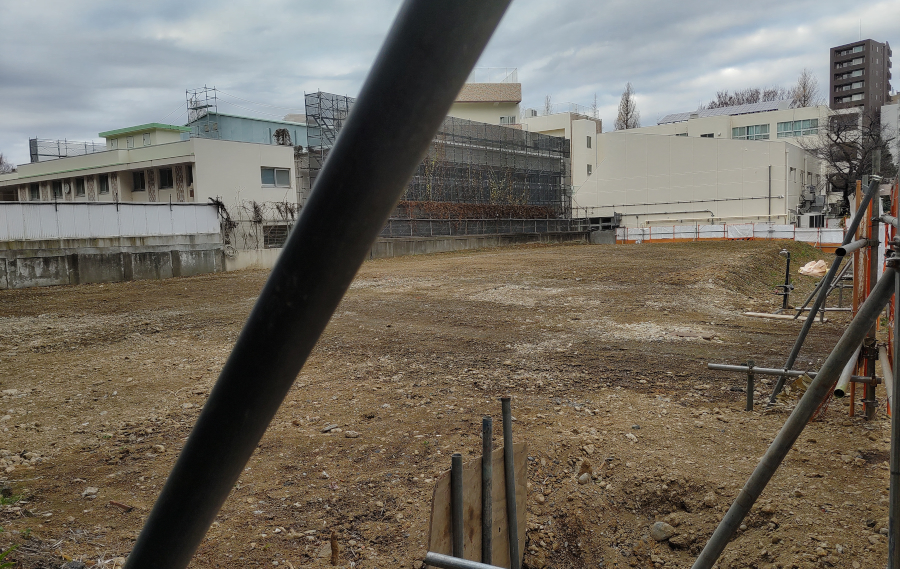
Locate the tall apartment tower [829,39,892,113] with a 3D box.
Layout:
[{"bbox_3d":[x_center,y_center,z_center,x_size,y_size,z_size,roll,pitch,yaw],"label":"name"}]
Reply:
[{"bbox_3d":[105.128,-40.012,173.737,10.000,41.500,9.800,-6,6,-31],"label":"tall apartment tower"}]

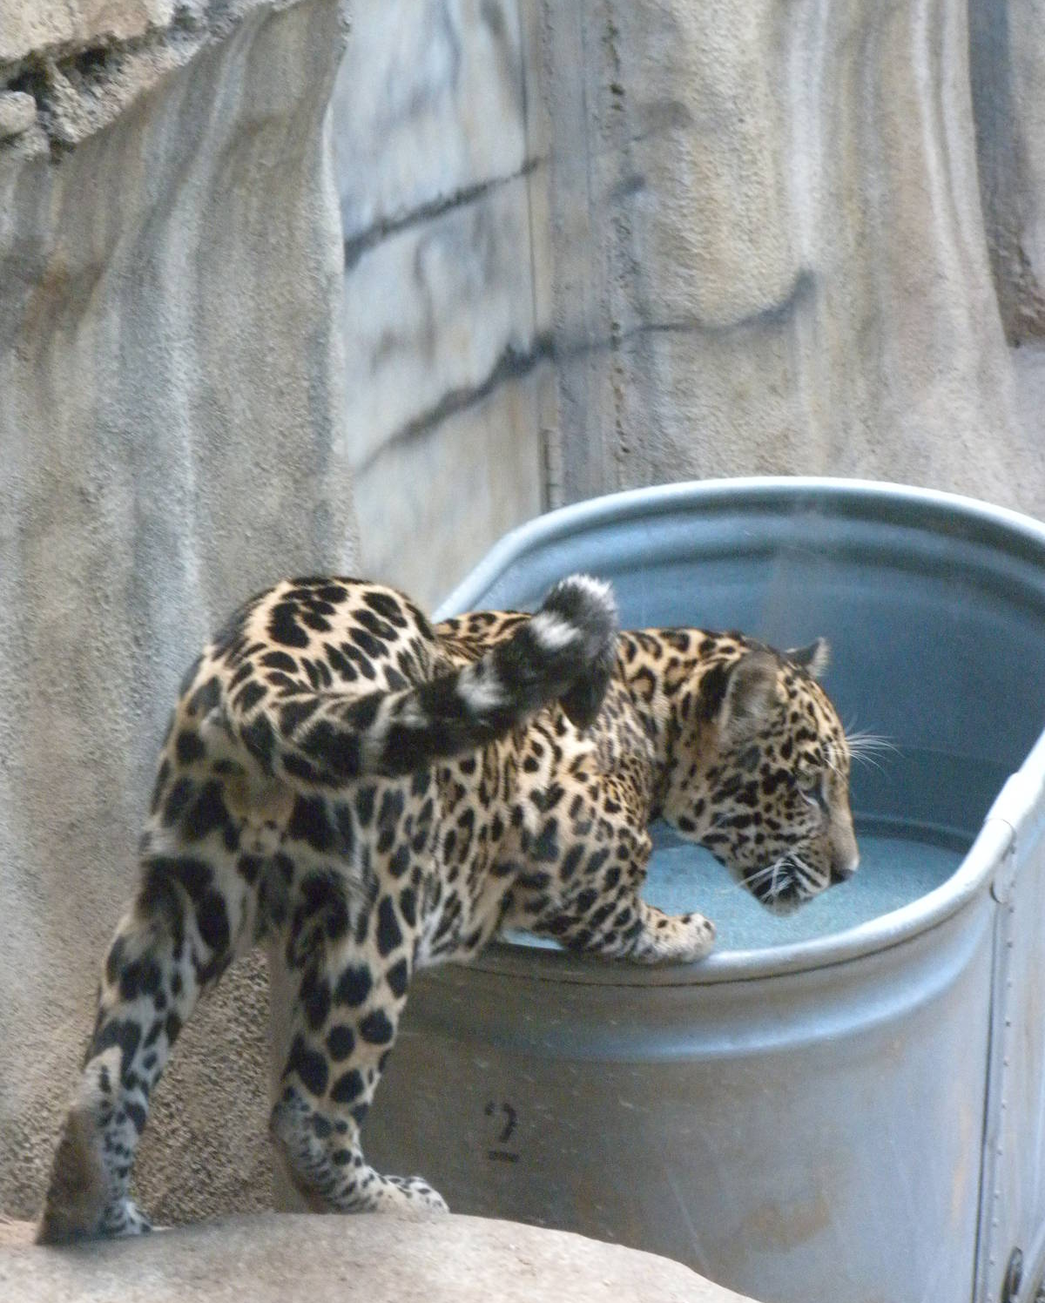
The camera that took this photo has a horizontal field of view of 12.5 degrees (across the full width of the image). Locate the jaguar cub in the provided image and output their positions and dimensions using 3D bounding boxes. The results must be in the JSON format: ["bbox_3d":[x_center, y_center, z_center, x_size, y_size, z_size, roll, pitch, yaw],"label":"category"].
[{"bbox_3d":[-0.043,0.157,3.860,0.350,0.530,0.760,21,31,41],"label":"jaguar cub"}]

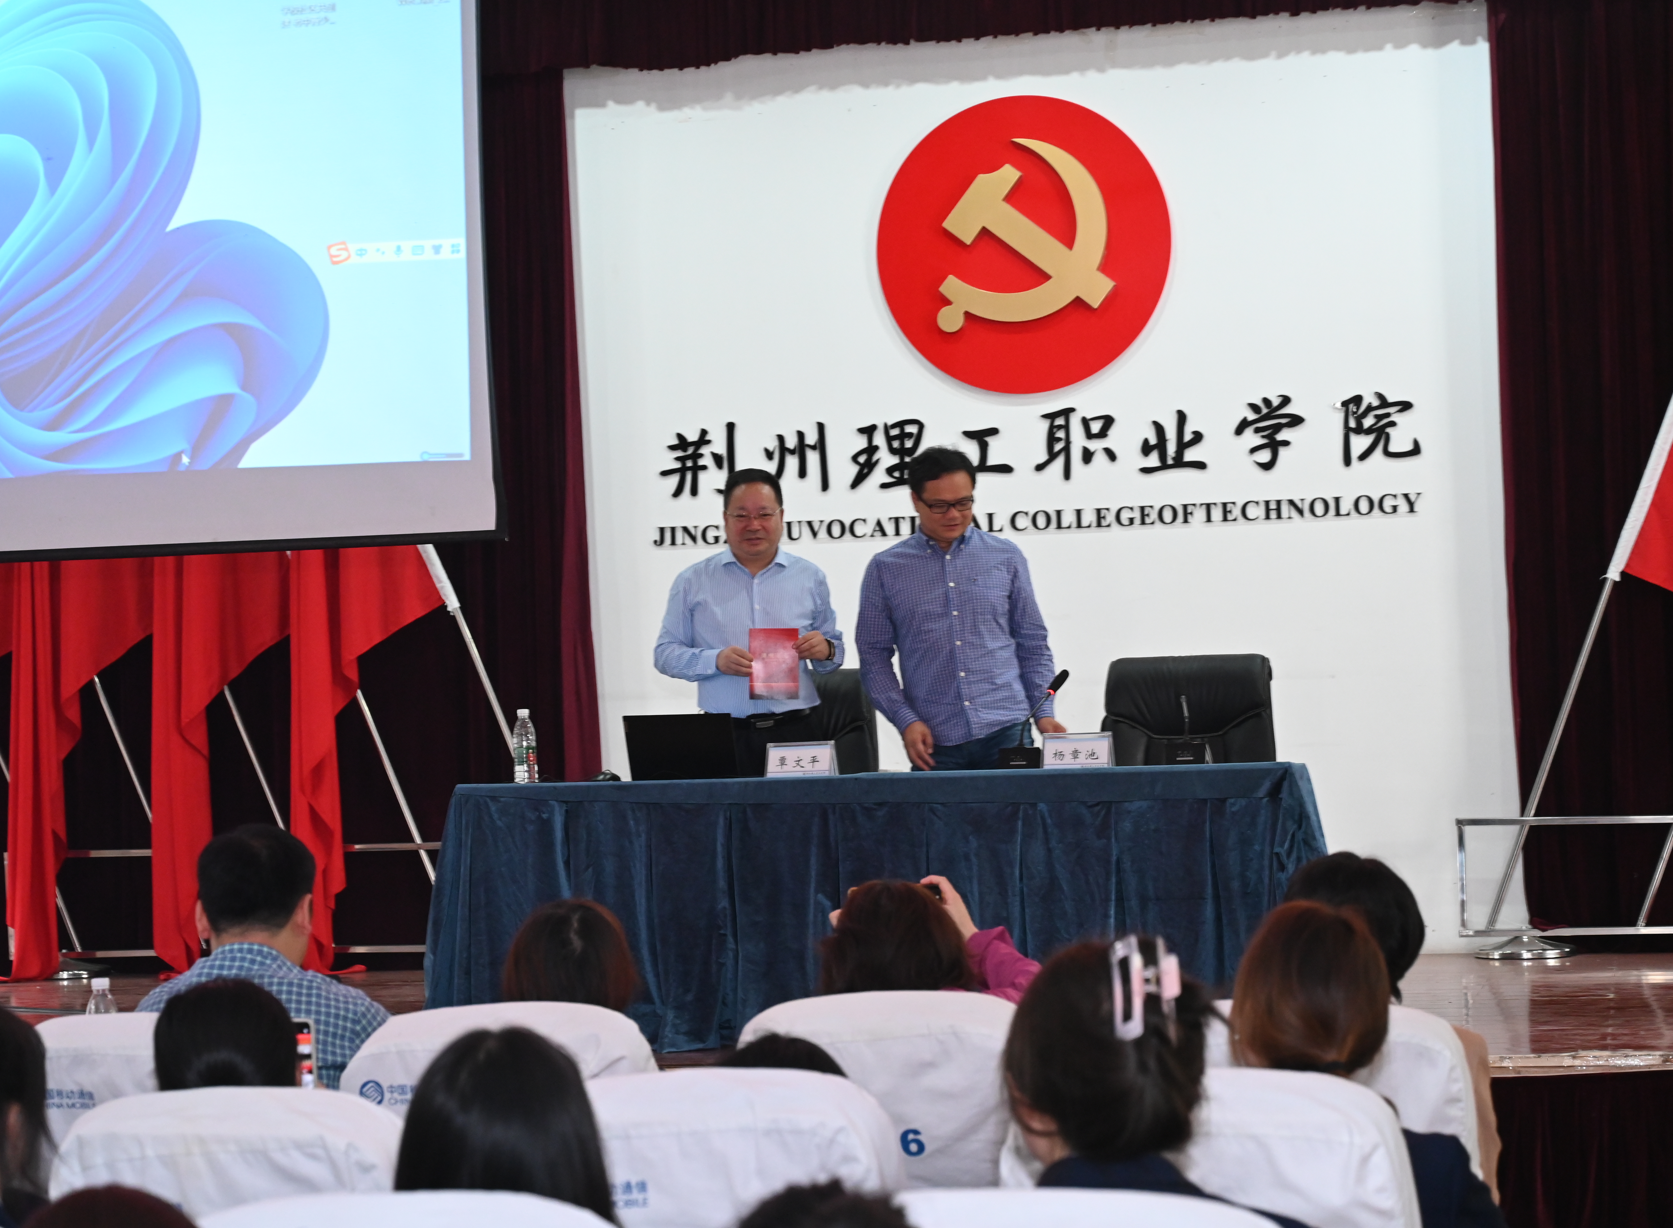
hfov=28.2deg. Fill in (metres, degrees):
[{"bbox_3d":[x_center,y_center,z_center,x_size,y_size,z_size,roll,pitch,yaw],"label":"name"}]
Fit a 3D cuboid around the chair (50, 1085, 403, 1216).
[{"bbox_3d":[-0.638,1.059,4.079,0.550,1.000,0.650,-2,-3,9],"label":"chair"}]

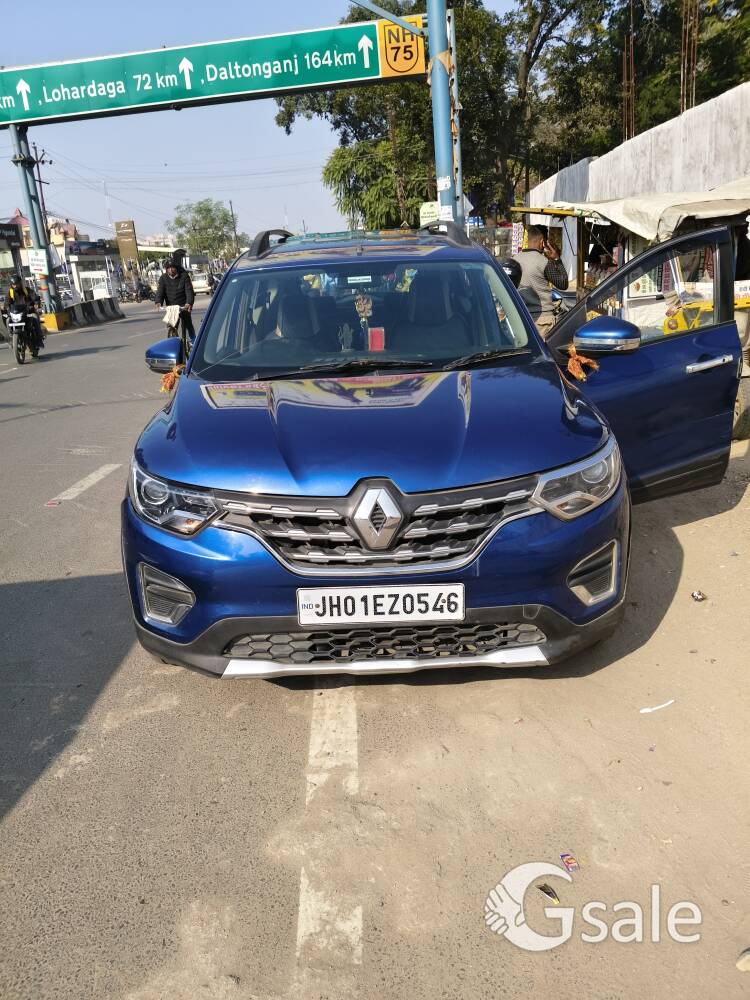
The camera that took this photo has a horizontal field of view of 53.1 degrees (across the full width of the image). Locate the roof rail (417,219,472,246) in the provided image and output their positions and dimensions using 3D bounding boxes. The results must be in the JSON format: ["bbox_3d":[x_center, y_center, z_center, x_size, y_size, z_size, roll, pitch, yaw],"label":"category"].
[{"bbox_3d":[0.418,-1.557,4.569,0.120,0.140,1.800,-3,17,-1],"label":"roof rail"}]

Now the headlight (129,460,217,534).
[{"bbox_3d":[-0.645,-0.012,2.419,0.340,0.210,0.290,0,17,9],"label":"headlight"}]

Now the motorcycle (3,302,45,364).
[{"bbox_3d":[-6.916,-3.291,14.744,0.750,1.100,1.950,-7,17,-13],"label":"motorcycle"}]

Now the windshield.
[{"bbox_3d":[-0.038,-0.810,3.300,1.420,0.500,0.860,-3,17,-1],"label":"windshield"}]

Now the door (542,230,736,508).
[{"bbox_3d":[1.274,-0.620,3.617,1.170,1.280,0.200,-10,18,-23],"label":"door"}]

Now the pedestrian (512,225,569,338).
[{"bbox_3d":[1.455,-1.545,6.698,0.500,1.700,0.360,6,19,26],"label":"pedestrian"}]

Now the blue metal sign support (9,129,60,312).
[{"bbox_3d":[-10.707,-8.653,23.595,0.600,6.200,0.600,-3,17,0],"label":"blue metal sign support"}]

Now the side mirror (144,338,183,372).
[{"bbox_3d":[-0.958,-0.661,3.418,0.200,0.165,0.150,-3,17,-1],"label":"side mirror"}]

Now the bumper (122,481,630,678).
[{"bbox_3d":[0.015,0.216,2.440,1.700,0.620,0.500,-3,17,-1],"label":"bumper"}]

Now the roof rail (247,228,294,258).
[{"bbox_3d":[-0.581,-1.513,4.559,0.120,0.140,1.800,-3,17,-1],"label":"roof rail"}]

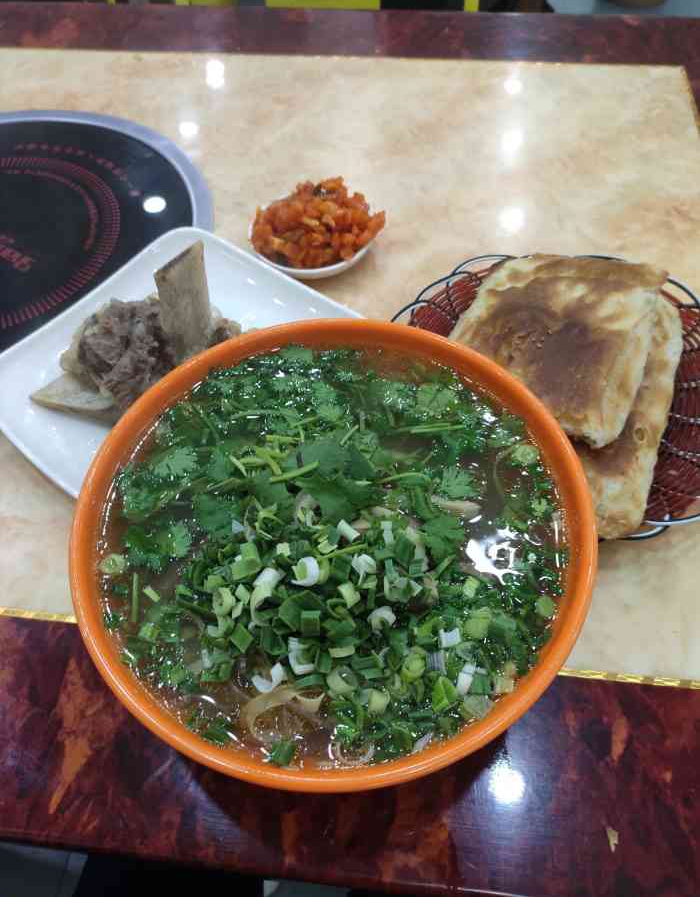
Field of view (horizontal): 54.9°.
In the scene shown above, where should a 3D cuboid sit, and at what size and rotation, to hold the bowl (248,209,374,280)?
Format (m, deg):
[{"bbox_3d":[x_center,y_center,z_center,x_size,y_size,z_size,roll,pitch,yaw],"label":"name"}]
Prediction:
[{"bbox_3d":[-0.025,-0.145,0.476,0.087,0.026,0.087,-1,57,1],"label":"bowl"}]

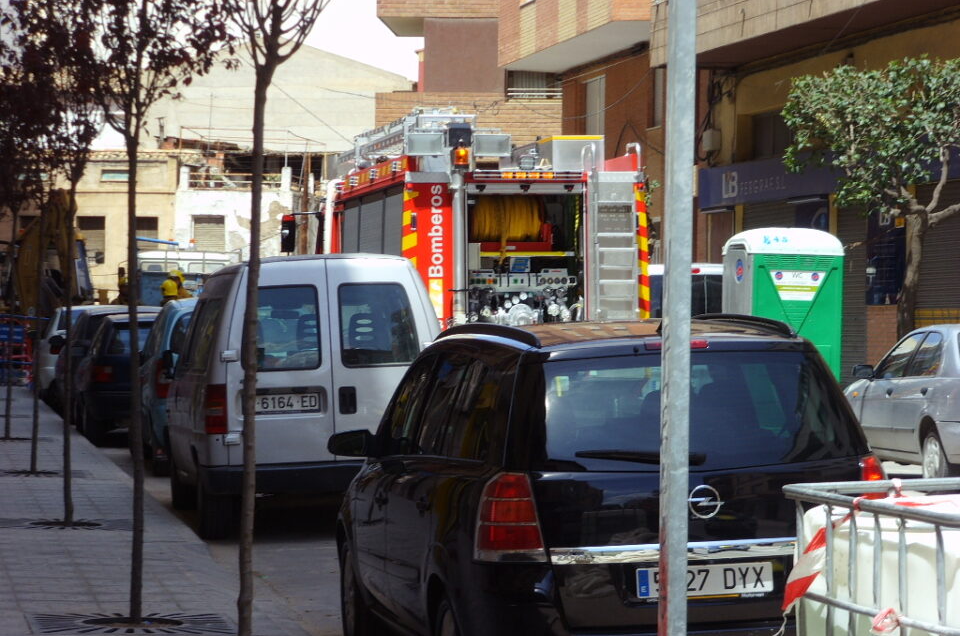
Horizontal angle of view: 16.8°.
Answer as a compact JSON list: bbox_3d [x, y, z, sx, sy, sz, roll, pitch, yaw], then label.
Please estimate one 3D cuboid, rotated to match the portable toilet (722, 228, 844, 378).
[{"bbox_3d":[3.500,0.170,37.300,1.120,2.380,1.120,1,1,-13],"label":"portable toilet"}]

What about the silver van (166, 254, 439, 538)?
[{"bbox_3d":[-1.310,0.530,23.700,1.810,1.920,4.440,-2,0,-9],"label":"silver van"}]

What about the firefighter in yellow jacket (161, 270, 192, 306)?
[{"bbox_3d":[-4.500,0.220,48.500,0.420,1.830,0.550,0,1,12],"label":"firefighter in yellow jacket"}]

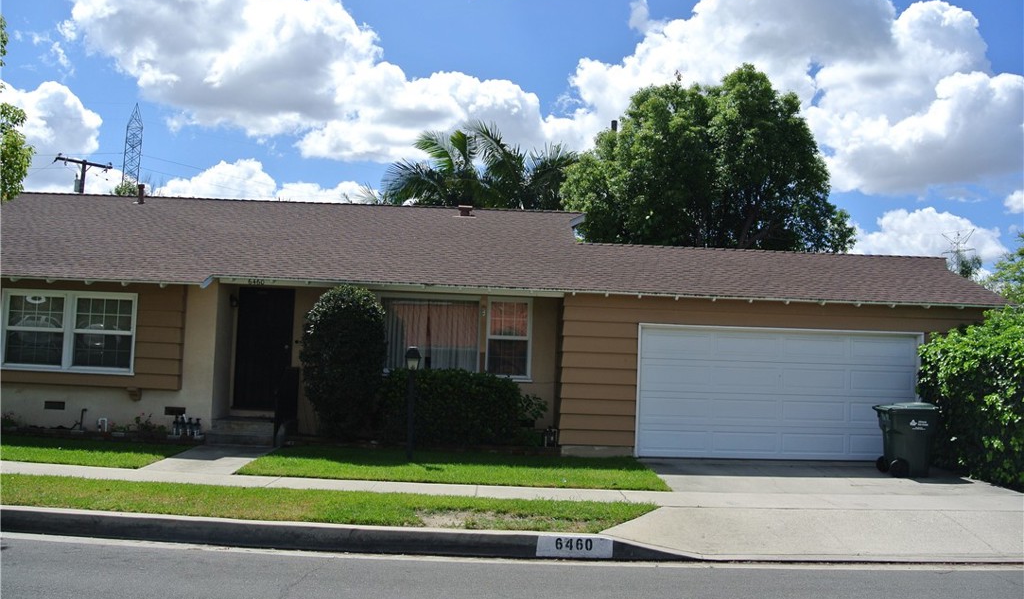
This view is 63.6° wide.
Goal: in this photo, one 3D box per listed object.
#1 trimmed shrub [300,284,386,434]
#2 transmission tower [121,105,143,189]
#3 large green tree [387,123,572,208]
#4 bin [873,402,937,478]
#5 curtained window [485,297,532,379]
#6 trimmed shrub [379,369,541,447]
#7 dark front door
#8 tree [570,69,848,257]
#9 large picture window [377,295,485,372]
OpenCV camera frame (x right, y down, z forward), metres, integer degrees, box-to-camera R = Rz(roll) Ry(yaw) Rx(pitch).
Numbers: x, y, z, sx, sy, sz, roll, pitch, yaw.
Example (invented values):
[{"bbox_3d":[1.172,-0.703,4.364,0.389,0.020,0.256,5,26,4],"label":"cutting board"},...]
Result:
[{"bbox_3d":[-2.775,1.021,13.600,1.400,2.450,1.400,2,-3,0],"label":"trimmed shrub"},{"bbox_3d":[-60.049,-12.286,129.069,3.200,37.213,4.000,2,-3,0],"label":"transmission tower"},{"bbox_3d":[-1.287,-1.347,27.772,6.000,9.123,5.600,2,-3,0],"label":"large green tree"},{"bbox_3d":[6.187,2.180,12.950,0.800,1.120,0.680,2,-3,0],"label":"bin"},{"bbox_3d":[-0.057,0.756,15.600,0.850,1.570,0.120,2,-3,0],"label":"curtained window"},{"bbox_3d":[-0.916,1.892,14.400,2.700,1.220,1.100,2,-3,0],"label":"trimmed shrub"},{"bbox_3d":[-4.233,0.840,14.150,0.940,2.040,0.090,2,-3,0],"label":"dark front door"},{"bbox_3d":[6.053,-1.830,25.242,8.400,10.318,8.000,2,-3,0],"label":"tree"},{"bbox_3d":[-1.540,0.690,15.600,1.930,1.560,0.120,2,-3,0],"label":"large picture window"}]

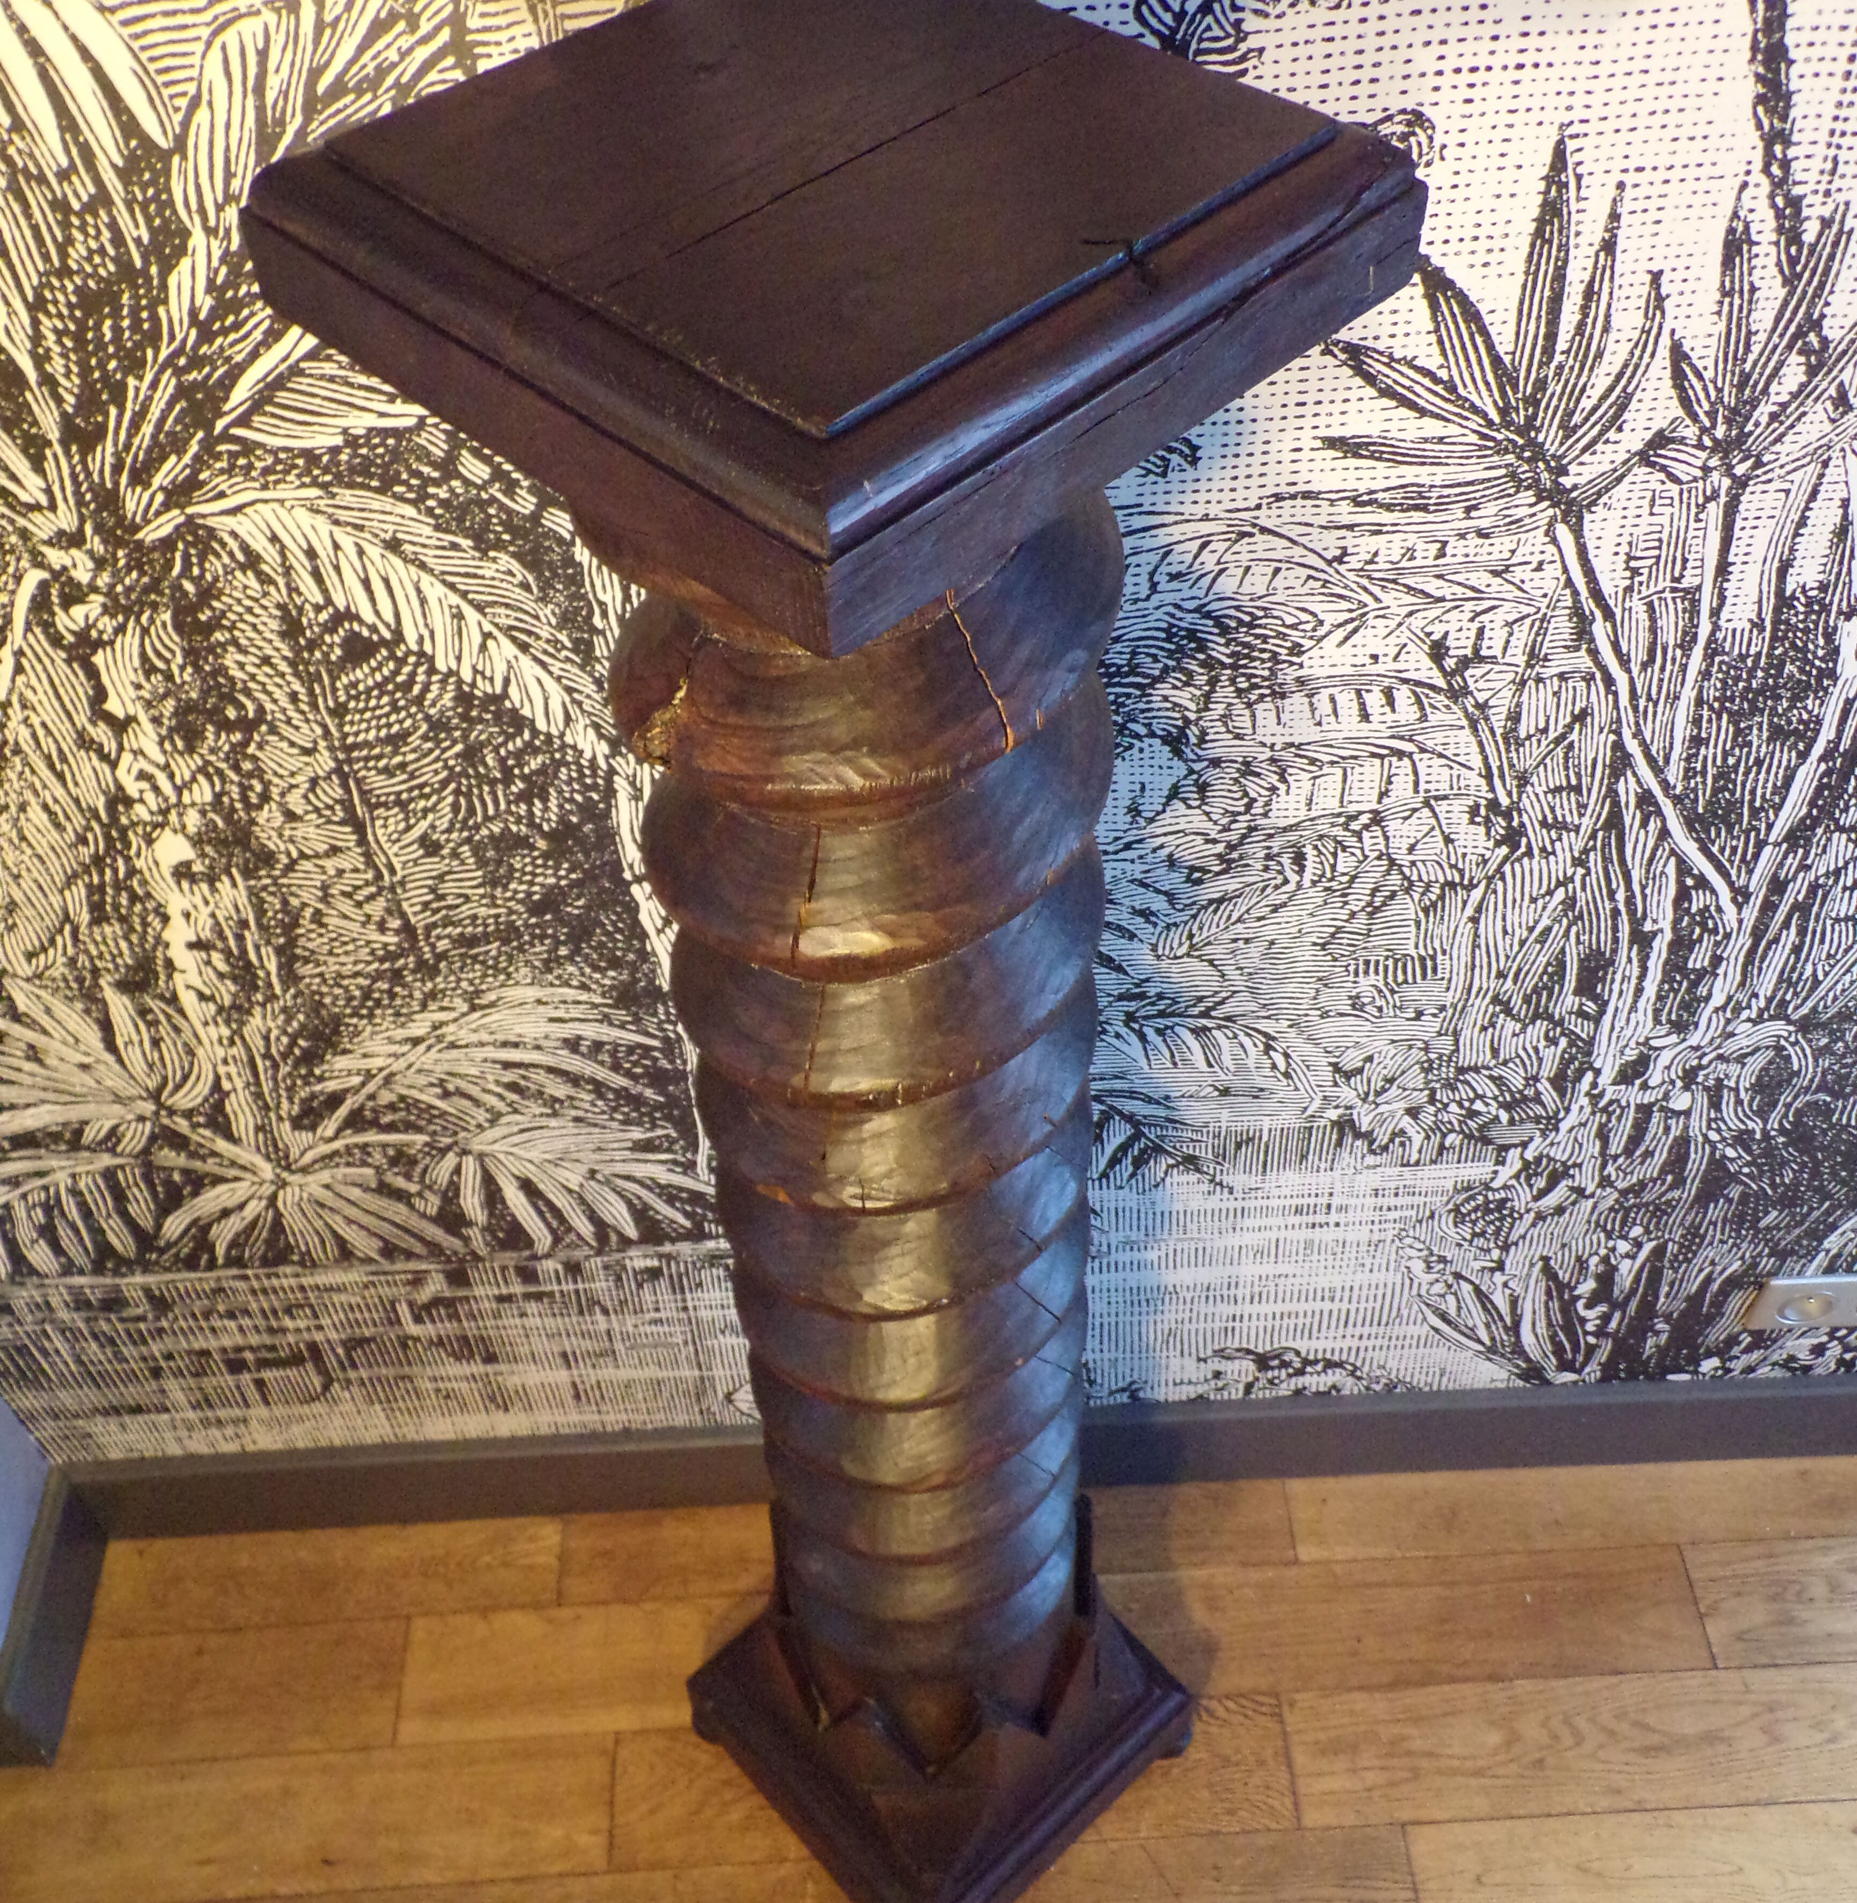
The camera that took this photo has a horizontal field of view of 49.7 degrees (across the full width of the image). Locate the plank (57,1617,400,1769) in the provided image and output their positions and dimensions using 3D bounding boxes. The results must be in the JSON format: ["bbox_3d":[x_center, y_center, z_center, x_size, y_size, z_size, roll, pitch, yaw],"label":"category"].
[{"bbox_3d":[-0.556,0.600,1.629,0.266,0.018,0.104,-3,49,-2],"label":"plank"}]

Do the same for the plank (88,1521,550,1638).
[{"bbox_3d":[-0.501,0.527,1.692,0.387,0.018,0.082,-3,49,-2],"label":"plank"}]

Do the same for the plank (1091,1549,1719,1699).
[{"bbox_3d":[0.367,0.554,1.656,0.525,0.018,0.104,-3,49,-2],"label":"plank"}]

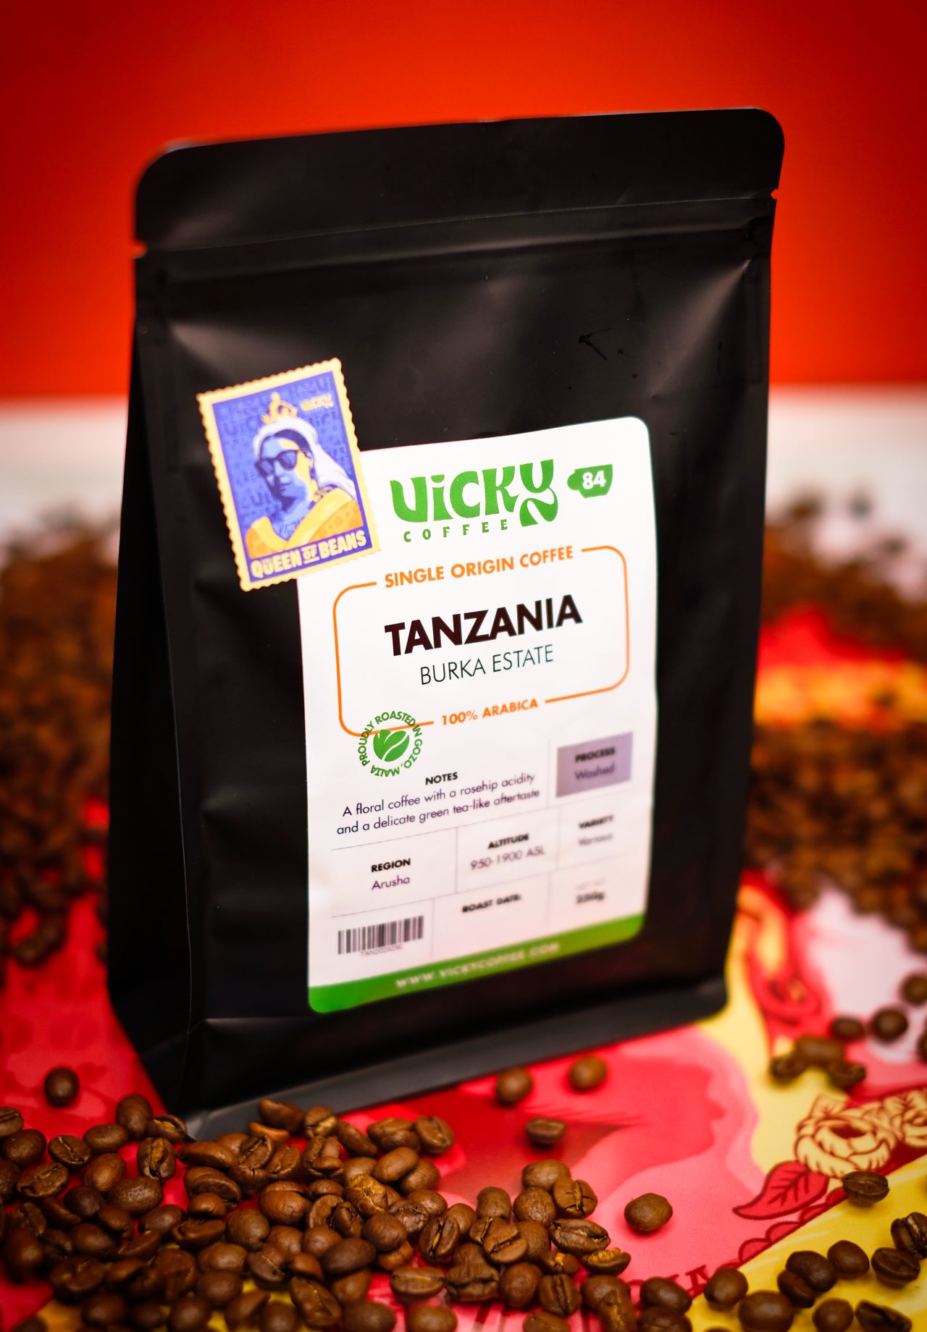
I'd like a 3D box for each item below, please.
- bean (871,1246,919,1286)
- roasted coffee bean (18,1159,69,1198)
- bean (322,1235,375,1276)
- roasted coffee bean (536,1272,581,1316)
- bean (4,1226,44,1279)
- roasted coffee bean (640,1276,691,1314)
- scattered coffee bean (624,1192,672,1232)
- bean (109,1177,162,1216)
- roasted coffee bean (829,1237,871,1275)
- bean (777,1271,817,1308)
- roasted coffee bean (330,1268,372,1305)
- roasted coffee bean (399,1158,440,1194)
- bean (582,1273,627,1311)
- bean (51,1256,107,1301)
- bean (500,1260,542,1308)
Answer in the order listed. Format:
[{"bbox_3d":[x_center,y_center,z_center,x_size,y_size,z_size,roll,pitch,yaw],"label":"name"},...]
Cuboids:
[{"bbox_3d":[0.091,0.127,0.432,0.010,0.006,0.008,10,27,16],"label":"bean"},{"bbox_3d":[-0.089,0.109,0.432,0.011,0.006,0.008,-18,33,-32],"label":"roasted coffee bean"},{"bbox_3d":[-0.023,0.118,0.409,0.011,0.006,0.008,-14,31,-27],"label":"bean"},{"bbox_3d":[0.019,0.124,0.403,0.008,0.006,0.010,-11,21,-3],"label":"roasted coffee bean"},{"bbox_3d":[-0.088,0.118,0.412,0.008,0.006,0.010,-9,61,1],"label":"bean"},{"bbox_3d":[0.042,0.130,0.422,0.010,0.006,0.008,18,30,30],"label":"roasted coffee bean"},{"bbox_3d":[0.038,0.112,0.419,0.011,0.006,0.008,-17,32,-34],"label":"scattered coffee bean"},{"bbox_3d":[-0.066,0.108,0.416,0.011,0.006,0.008,-4,27,-12],"label":"bean"},{"bbox_3d":[0.082,0.126,0.434,0.008,0.005,0.010,-16,31,-32],"label":"roasted coffee bean"},{"bbox_3d":[0.066,0.122,0.401,0.008,0.006,0.011,22,7,-11],"label":"bean"},{"bbox_3d":[-0.022,0.121,0.400,0.007,0.006,0.009,15,36,28],"label":"roasted coffee bean"},{"bbox_3d":[-0.009,0.106,0.425,0.008,0.006,0.011,1,21,28],"label":"roasted coffee bean"},{"bbox_3d":[0.028,0.122,0.397,0.008,0.006,0.010,-22,20,-37],"label":"bean"},{"bbox_3d":[-0.076,0.121,0.405,0.011,0.006,0.009,-9,29,-20],"label":"bean"},{"bbox_3d":[0.011,0.120,0.398,0.008,0.006,0.011,-3,20,14],"label":"bean"}]

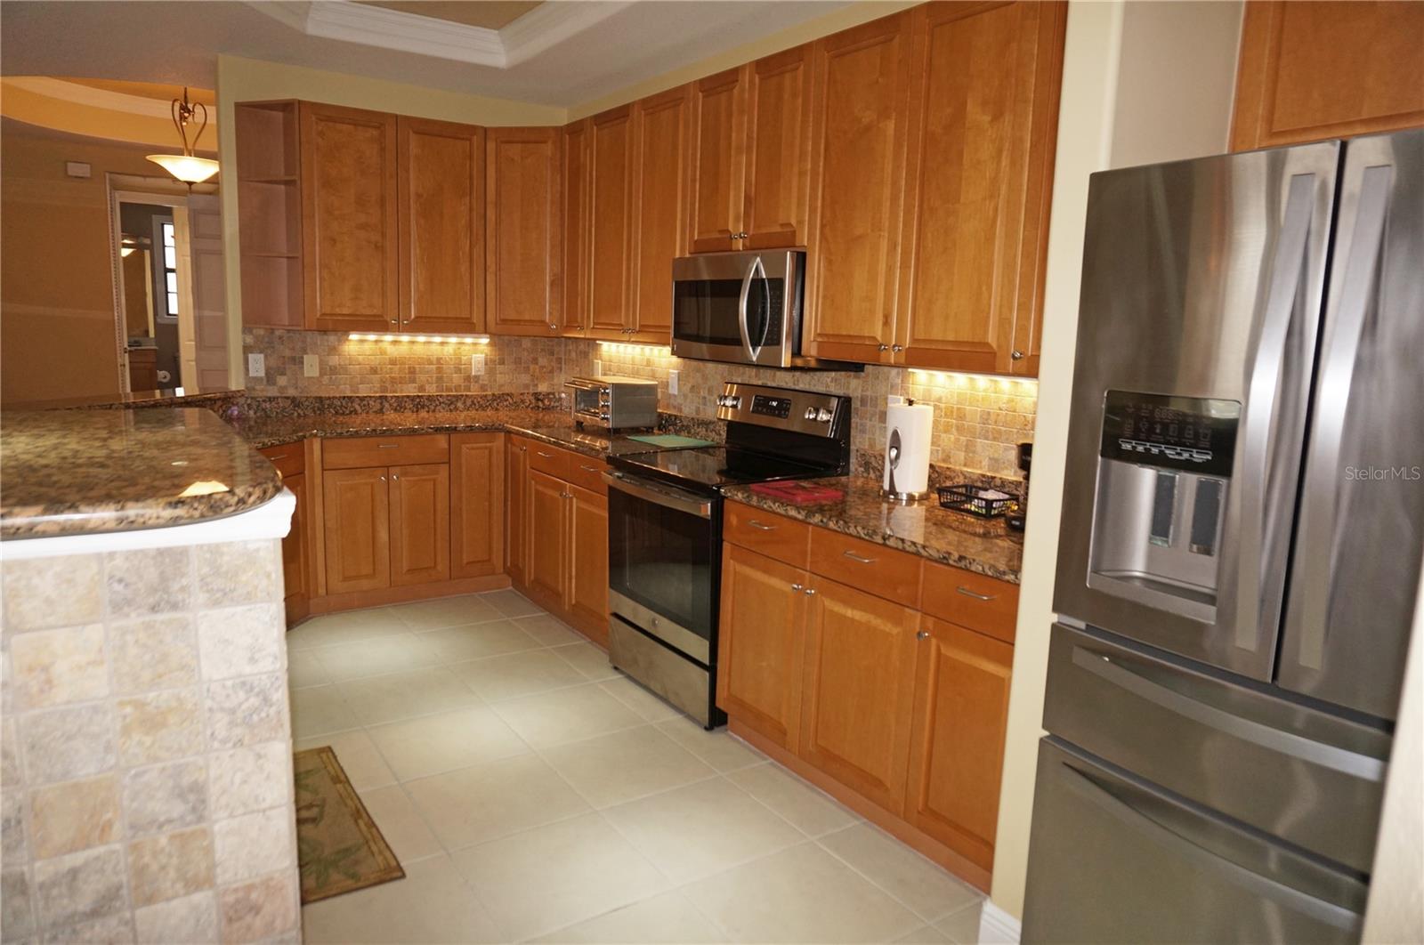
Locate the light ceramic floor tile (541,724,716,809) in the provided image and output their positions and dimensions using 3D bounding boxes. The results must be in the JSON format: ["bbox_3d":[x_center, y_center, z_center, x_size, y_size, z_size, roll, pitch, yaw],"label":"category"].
[{"bbox_3d":[-0.283,0.974,3.169,0.455,0.010,0.455,-4,11,-33],"label":"light ceramic floor tile"}]

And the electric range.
[{"bbox_3d":[0.034,0.283,3.744,0.672,1.219,0.759,-4,11,-33],"label":"electric range"}]

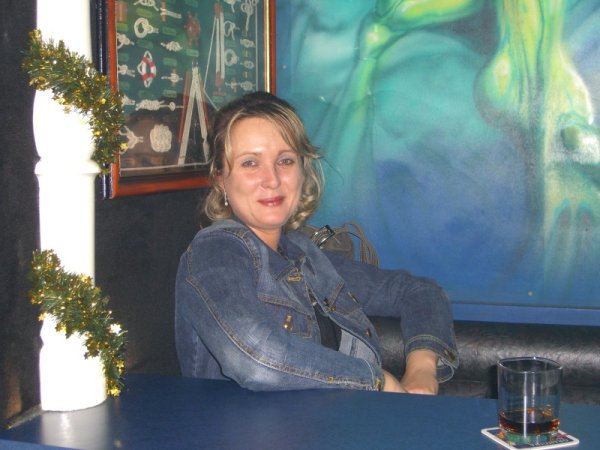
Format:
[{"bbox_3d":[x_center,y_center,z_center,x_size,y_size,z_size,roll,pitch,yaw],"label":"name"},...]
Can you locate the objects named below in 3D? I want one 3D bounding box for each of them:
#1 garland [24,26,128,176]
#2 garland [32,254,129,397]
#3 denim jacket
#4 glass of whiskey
[{"bbox_3d":[-0.307,-0.169,1.339,0.142,0.197,0.140,-2,6,-13],"label":"garland"},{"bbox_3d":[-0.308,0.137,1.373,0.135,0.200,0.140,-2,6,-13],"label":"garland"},{"bbox_3d":[0.032,0.192,1.616,0.390,0.407,0.460,6,9,44],"label":"denim jacket"},{"bbox_3d":[0.286,0.220,1.234,0.078,0.090,0.078,-1,6,0],"label":"glass of whiskey"}]

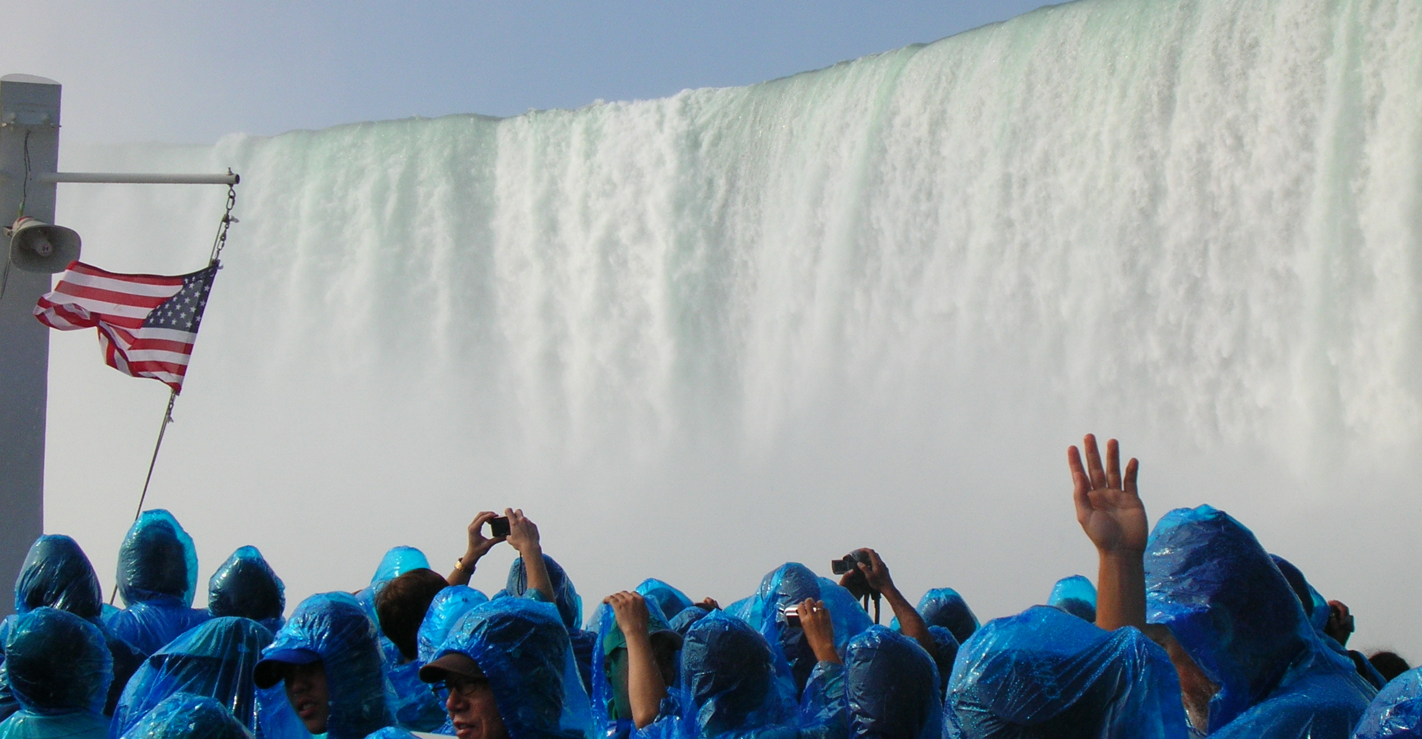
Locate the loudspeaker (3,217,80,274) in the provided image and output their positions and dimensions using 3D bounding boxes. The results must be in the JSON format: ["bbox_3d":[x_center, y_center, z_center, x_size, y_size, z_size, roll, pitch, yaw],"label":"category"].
[{"bbox_3d":[-2.630,-0.492,10.500,0.270,0.200,0.250,4,-5,-23],"label":"loudspeaker"}]

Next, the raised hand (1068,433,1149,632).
[{"bbox_3d":[0.514,0.212,3.450,0.098,0.250,0.075,-3,-5,0],"label":"raised hand"}]

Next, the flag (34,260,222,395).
[{"bbox_3d":[-2.302,-0.168,10.500,0.700,0.530,0.220,3,-4,-11],"label":"flag"}]

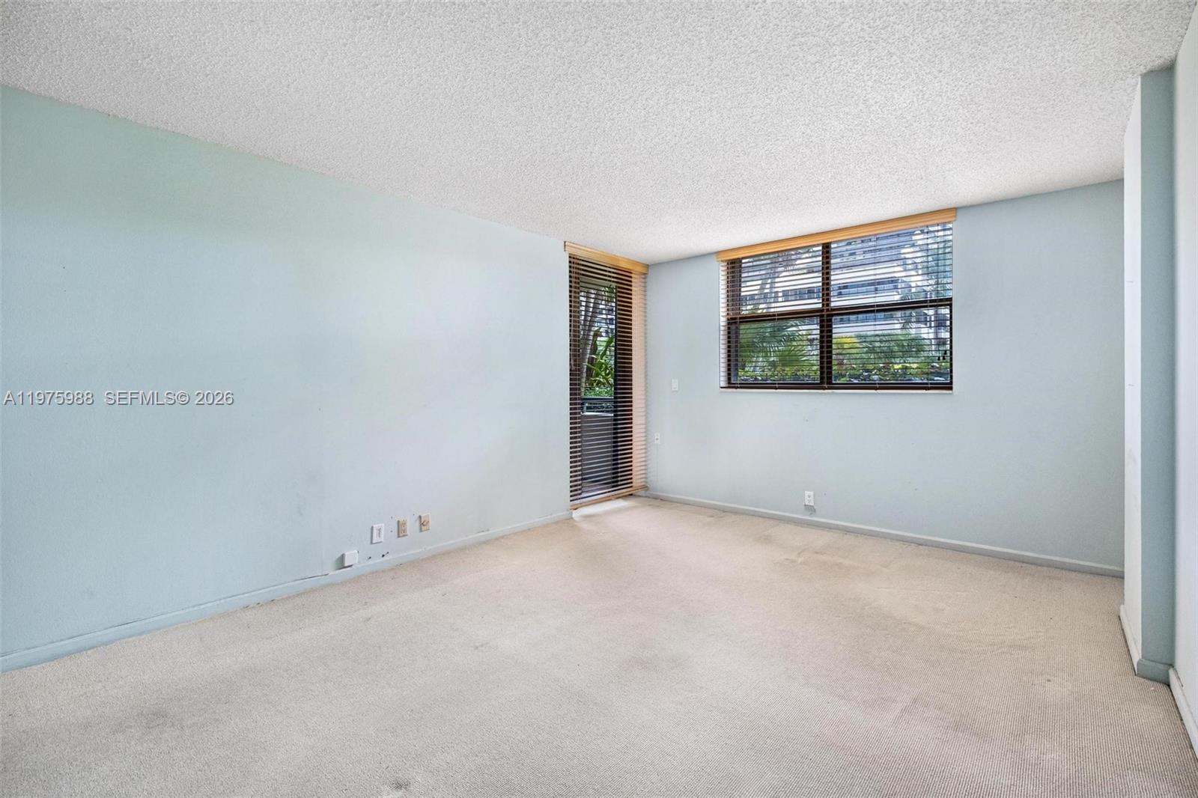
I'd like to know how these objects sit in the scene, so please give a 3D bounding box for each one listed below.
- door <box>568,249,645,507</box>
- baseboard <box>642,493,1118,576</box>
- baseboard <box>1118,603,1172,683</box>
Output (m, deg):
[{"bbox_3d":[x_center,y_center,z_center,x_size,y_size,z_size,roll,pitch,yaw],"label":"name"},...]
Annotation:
[{"bbox_3d":[0.130,-0.175,4.810,0.060,2.280,1.100,1,2,43],"label":"door"},{"bbox_3d":[1.820,1.032,4.145,3.570,0.075,0.018,1,2,40],"label":"baseboard"},{"bbox_3d":[2.450,1.080,2.250,0.105,0.073,0.710,1,2,43],"label":"baseboard"}]

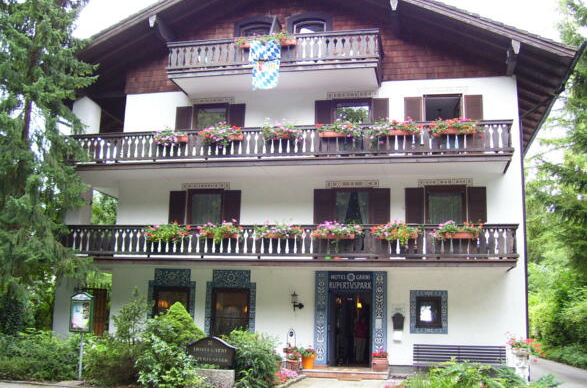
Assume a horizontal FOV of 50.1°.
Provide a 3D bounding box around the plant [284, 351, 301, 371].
[{"bbox_3d":[-0.027,4.447,16.756,0.434,0.518,0.420,1,-10,0],"label":"plant"}]

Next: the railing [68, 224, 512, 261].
[{"bbox_3d":[-0.534,1.366,17.718,13.135,1.015,0.250,-1,-11,11],"label":"railing"}]

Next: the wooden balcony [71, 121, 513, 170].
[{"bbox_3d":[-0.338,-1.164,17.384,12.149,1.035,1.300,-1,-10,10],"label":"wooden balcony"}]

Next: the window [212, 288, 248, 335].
[{"bbox_3d":[-1.975,3.763,19.518,1.182,1.627,0.150,-1,-11,11],"label":"window"}]

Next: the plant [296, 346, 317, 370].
[{"bbox_3d":[0.345,4.359,16.651,0.537,0.605,0.480,-1,-10,10],"label":"plant"}]

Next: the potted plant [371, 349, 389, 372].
[{"bbox_3d":[2.428,4.672,17.660,0.489,0.628,0.450,-1,-11,11],"label":"potted plant"}]

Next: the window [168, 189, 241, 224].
[{"bbox_3d":[-2.648,0.491,18.589,2.204,1.260,0.180,-1,-10,10],"label":"window"}]

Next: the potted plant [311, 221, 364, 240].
[{"bbox_3d":[1.126,0.938,16.030,1.347,0.501,0.400,-1,-10,10],"label":"potted plant"}]

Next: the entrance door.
[{"bbox_3d":[1.704,4.023,18.715,1.270,2.144,0.200,-1,-11,11],"label":"entrance door"}]

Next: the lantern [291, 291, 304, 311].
[{"bbox_3d":[0.120,2.970,17.398,0.326,0.559,0.440,-1,-10,10],"label":"lantern"}]

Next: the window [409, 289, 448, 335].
[{"bbox_3d":[3.654,3.183,16.942,0.979,1.131,0.150,-1,-10,10],"label":"window"}]

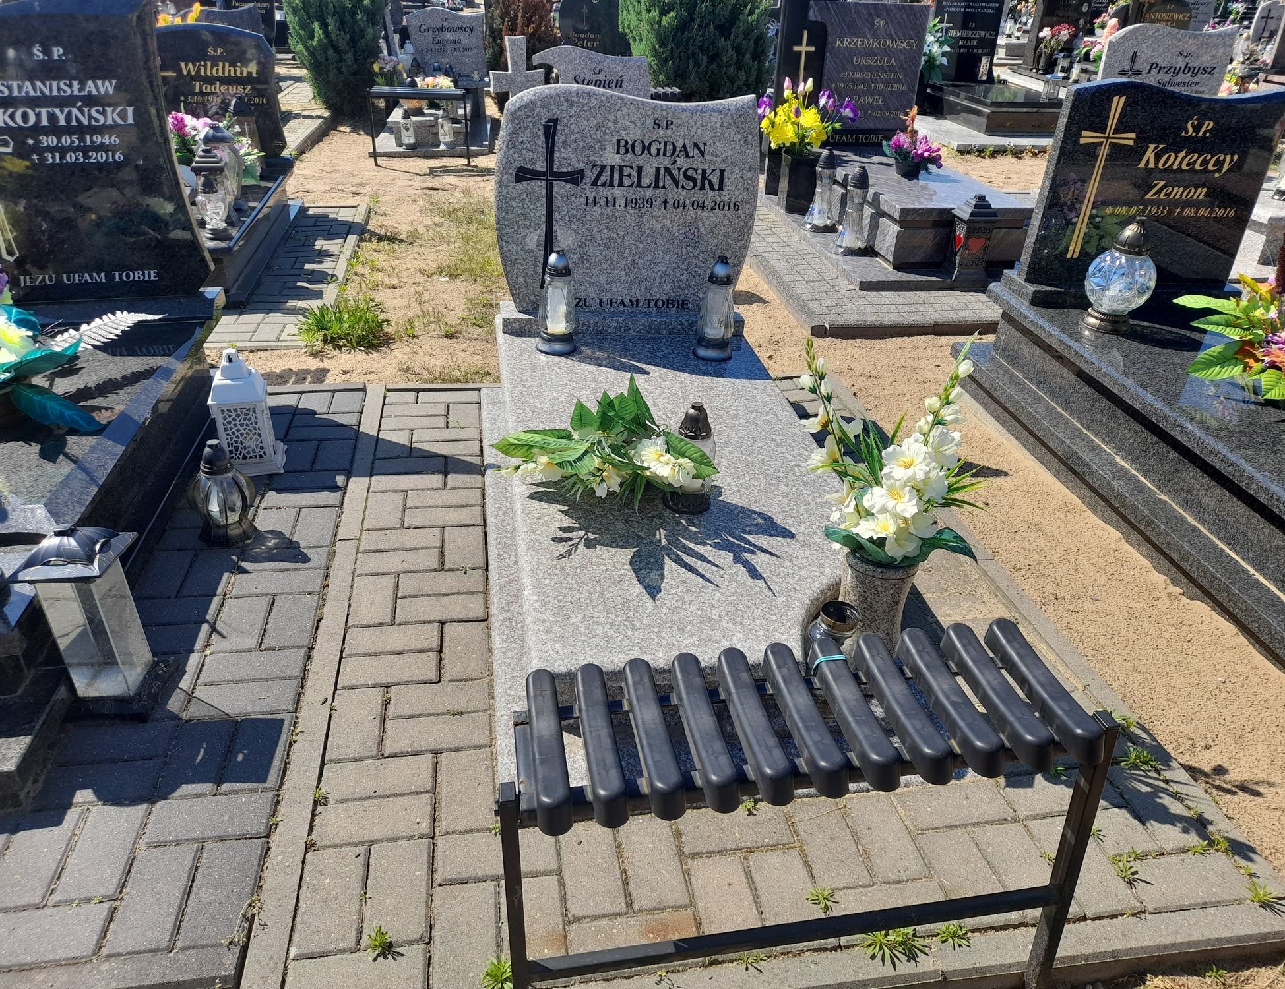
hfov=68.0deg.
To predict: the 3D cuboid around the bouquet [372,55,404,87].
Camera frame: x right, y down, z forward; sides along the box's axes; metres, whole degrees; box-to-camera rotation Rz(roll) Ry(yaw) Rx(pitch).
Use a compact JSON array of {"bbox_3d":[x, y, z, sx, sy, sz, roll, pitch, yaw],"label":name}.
[{"bbox_3d":[-2.087,-3.430,7.772,0.270,0.310,0.240,-3,30,-9],"label":"bouquet"}]

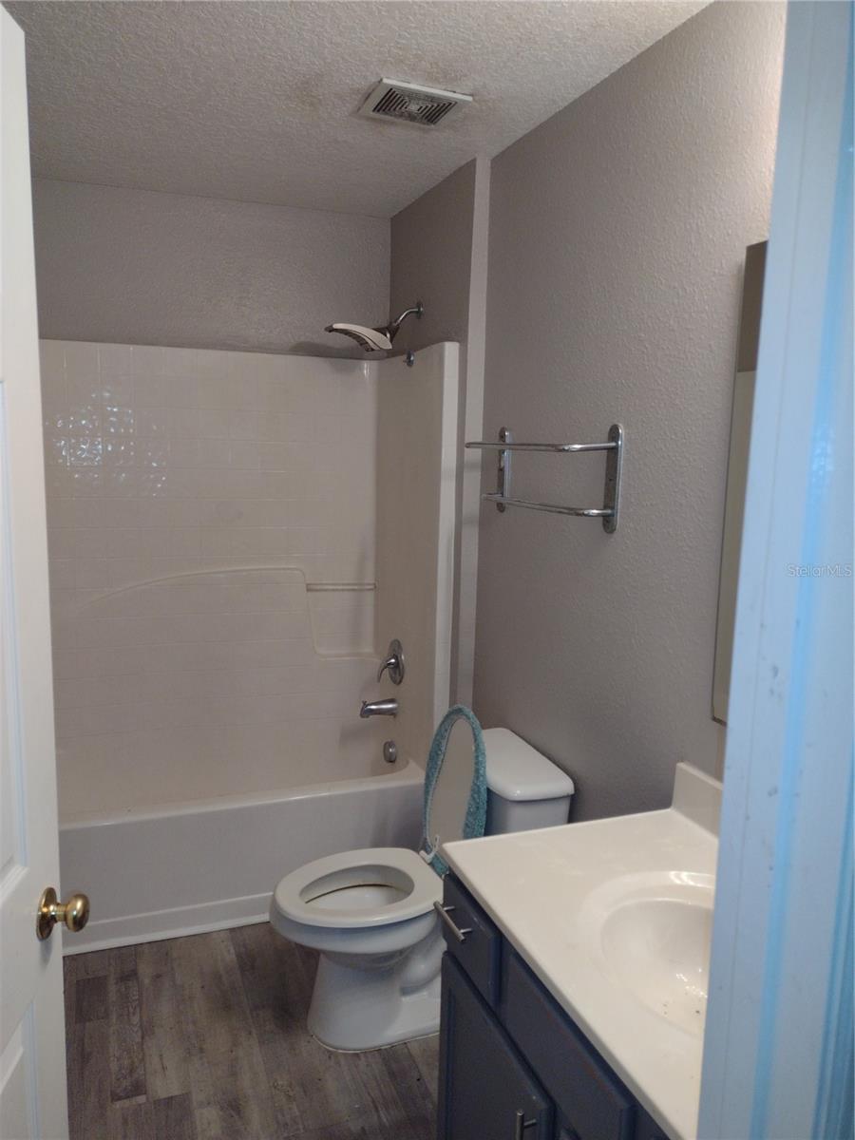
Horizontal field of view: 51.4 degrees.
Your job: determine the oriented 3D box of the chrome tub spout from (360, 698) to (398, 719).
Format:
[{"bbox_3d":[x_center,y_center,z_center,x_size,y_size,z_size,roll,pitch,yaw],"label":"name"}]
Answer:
[{"bbox_3d":[-0.187,0.527,3.361,0.140,0.077,0.065,-2,9,-20],"label":"chrome tub spout"}]

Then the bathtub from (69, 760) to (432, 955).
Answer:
[{"bbox_3d":[-0.774,0.878,3.149,1.520,0.400,0.800,-2,9,-20],"label":"bathtub"}]

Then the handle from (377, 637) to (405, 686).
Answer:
[{"bbox_3d":[-0.151,0.350,3.350,0.075,0.170,0.170,-2,9,-20],"label":"handle"}]

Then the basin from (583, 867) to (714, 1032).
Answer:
[{"bbox_3d":[0.475,0.668,1.402,0.430,0.150,0.510,-2,9,-20],"label":"basin"}]

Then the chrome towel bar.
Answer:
[{"bbox_3d":[0.285,-0.262,2.397,0.125,0.265,0.650,-2,9,-20],"label":"chrome towel bar"}]

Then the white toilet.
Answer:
[{"bbox_3d":[-0.044,0.852,2.401,0.770,0.715,0.460,-2,9,-20],"label":"white toilet"}]

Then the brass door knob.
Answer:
[{"bbox_3d":[-0.487,0.466,1.206,0.056,0.066,0.066,1,9,-3],"label":"brass door knob"}]

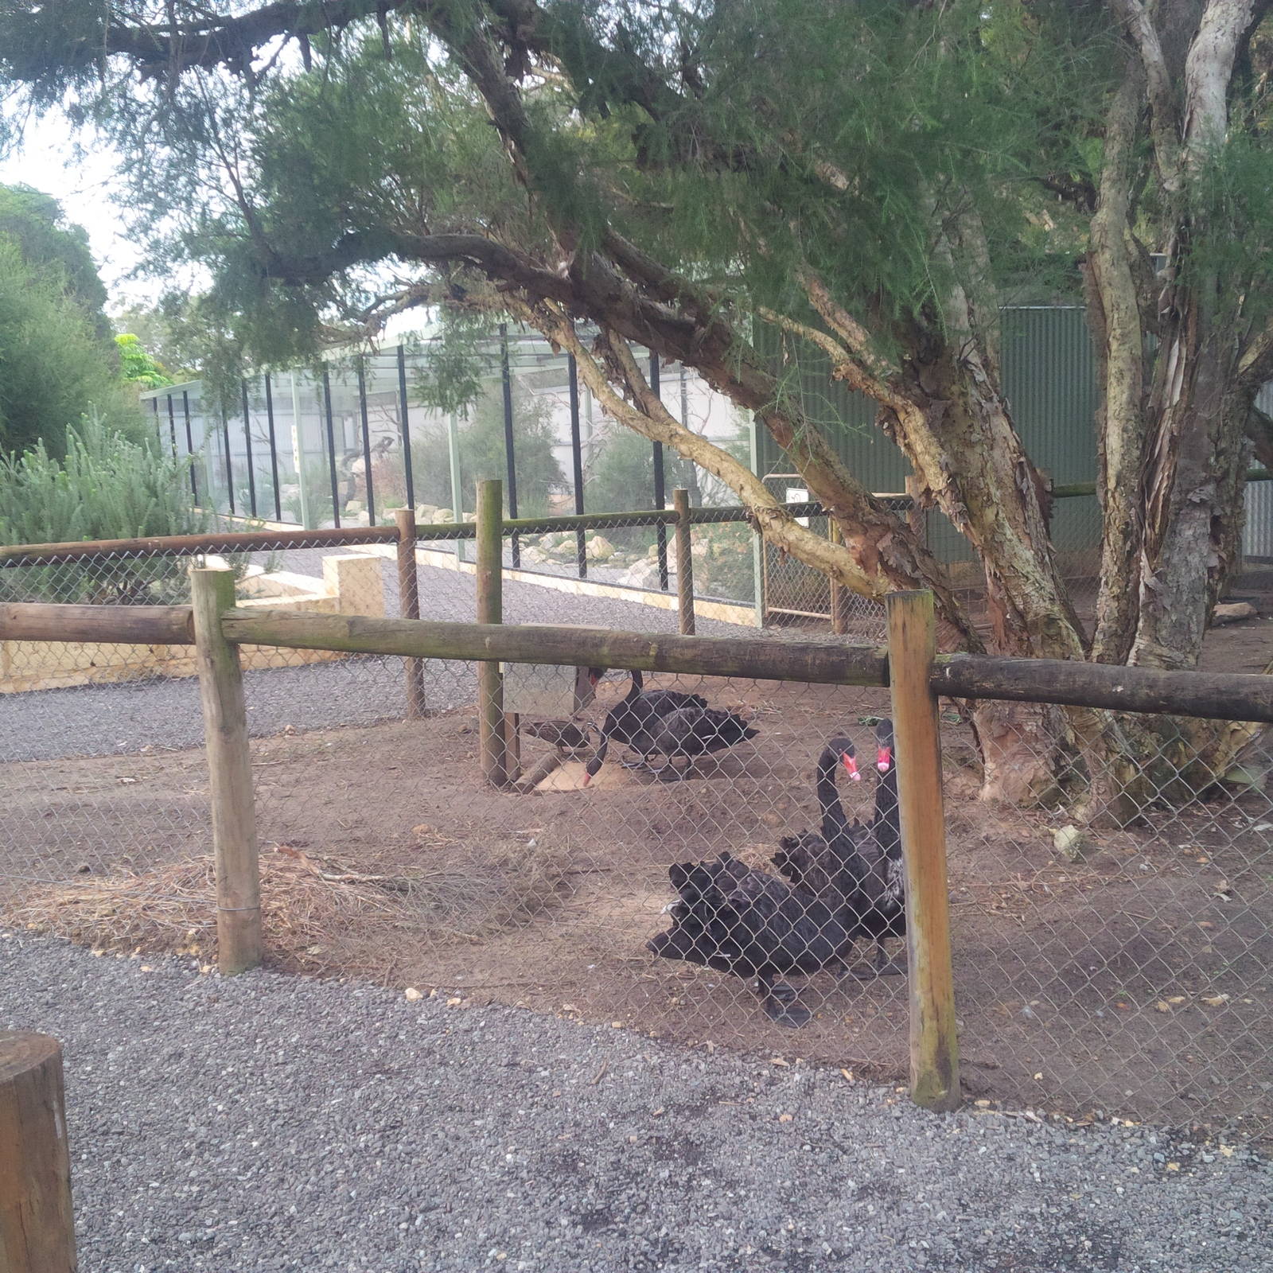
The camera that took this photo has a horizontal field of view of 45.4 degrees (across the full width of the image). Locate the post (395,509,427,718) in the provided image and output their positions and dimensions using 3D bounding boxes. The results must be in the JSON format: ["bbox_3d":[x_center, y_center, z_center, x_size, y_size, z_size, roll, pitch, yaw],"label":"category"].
[{"bbox_3d":[-1.208,-0.119,8.142,0.103,1.120,0.103,-2,8,0],"label":"post"}]

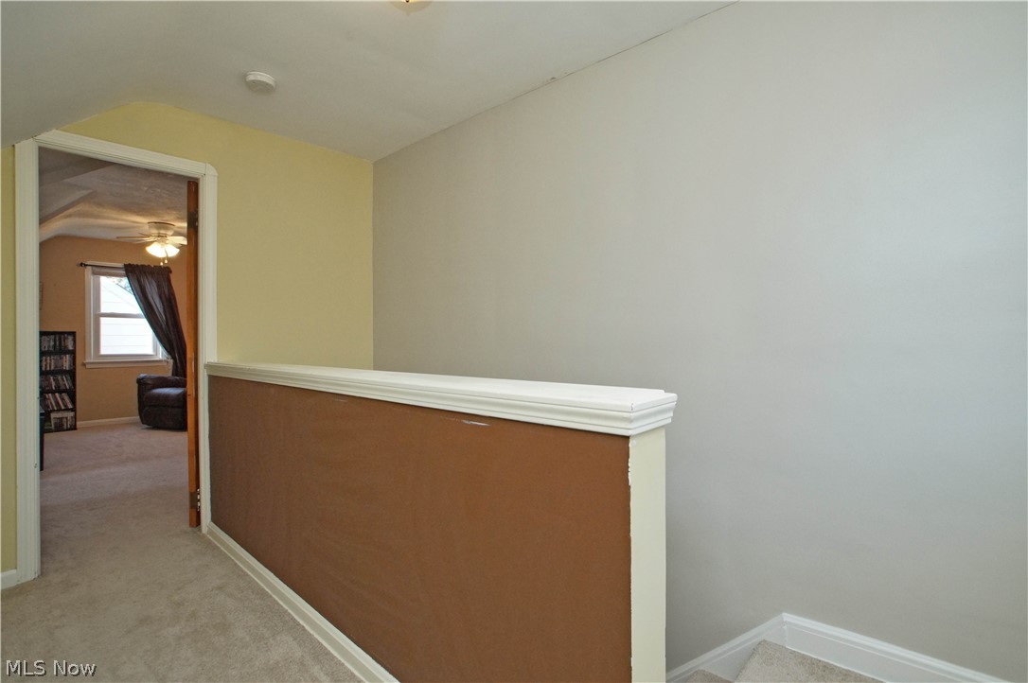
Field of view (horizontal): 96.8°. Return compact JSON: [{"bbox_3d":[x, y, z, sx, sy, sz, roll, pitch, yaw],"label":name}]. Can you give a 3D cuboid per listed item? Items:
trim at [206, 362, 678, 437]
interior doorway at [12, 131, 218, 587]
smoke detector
[{"bbox_3d":[-0.700,0.151,1.801,2.647,0.073,0.209,0,0,41],"label":"trim"},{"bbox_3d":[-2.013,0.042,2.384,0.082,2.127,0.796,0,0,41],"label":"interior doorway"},{"bbox_3d":[-1.295,-1.324,2.339,0.131,0.040,0.131,0,0,41],"label":"smoke detector"}]

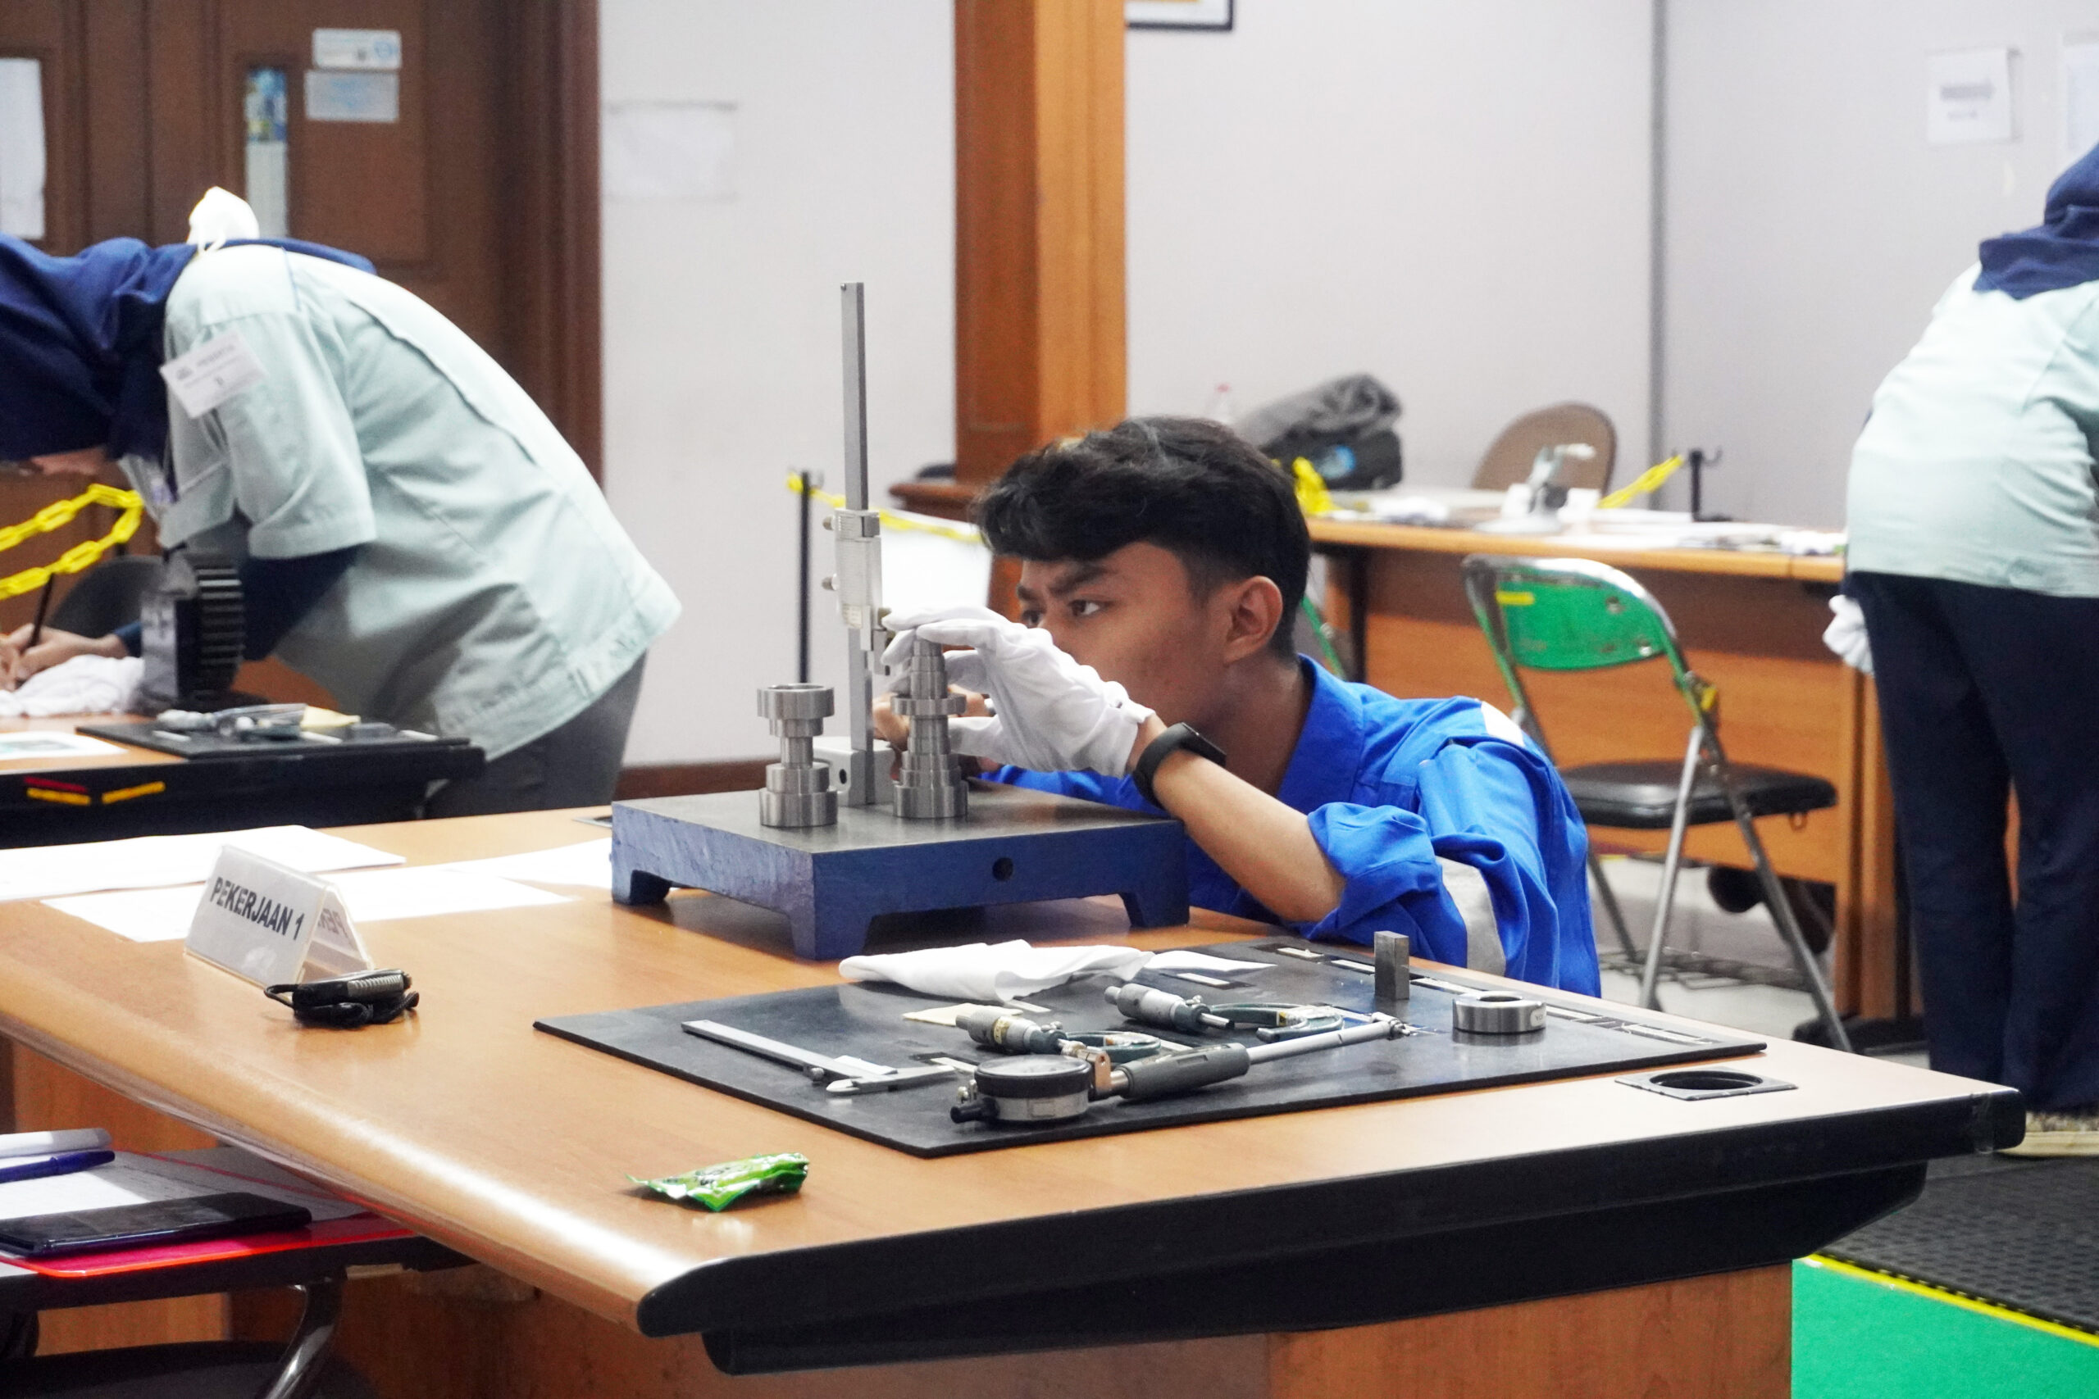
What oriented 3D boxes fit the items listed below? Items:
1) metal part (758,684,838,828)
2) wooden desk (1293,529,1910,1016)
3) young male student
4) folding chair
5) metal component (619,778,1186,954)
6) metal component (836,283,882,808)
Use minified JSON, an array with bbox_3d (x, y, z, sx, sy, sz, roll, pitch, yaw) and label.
[{"bbox_3d":[-0.157,0.036,2.752,0.047,0.084,0.047,-1,6,0],"label":"metal part"},{"bbox_3d":[1.142,0.085,7.255,0.740,0.740,1.500,-4,7,-33],"label":"wooden desk"},{"bbox_3d":[0.169,0.351,3.013,0.660,1.050,0.520,-3,6,-24],"label":"young male student"},{"bbox_3d":[0.891,0.146,6.566,0.490,0.756,0.450,-4,7,-36],"label":"folding chair"},{"bbox_3d":[-0.100,0.104,2.816,0.260,0.066,0.305,-4,7,-29],"label":"metal component"},{"bbox_3d":[-0.124,-0.103,2.836,0.019,0.342,0.031,-4,7,-29],"label":"metal component"}]

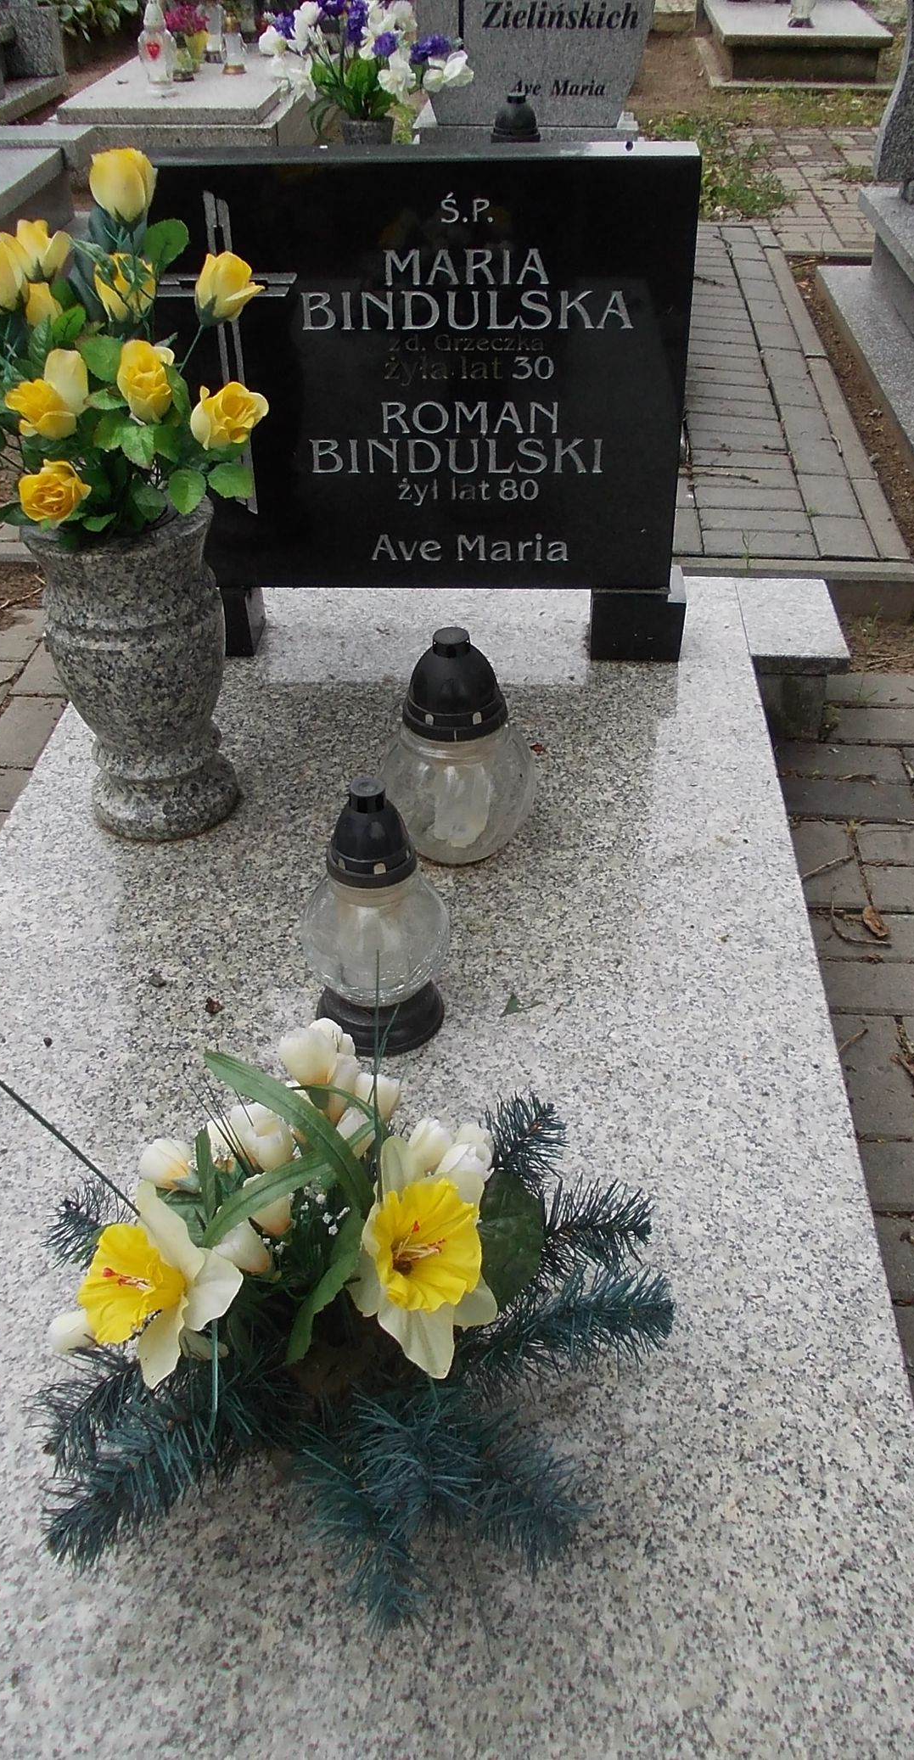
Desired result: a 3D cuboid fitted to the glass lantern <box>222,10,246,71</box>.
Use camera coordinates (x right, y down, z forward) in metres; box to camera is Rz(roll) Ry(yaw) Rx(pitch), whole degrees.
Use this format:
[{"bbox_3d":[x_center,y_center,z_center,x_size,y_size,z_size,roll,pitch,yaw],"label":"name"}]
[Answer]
[{"bbox_3d":[-0.767,-2.845,4.837,0.082,0.181,0.082,2,38,4],"label":"glass lantern"}]

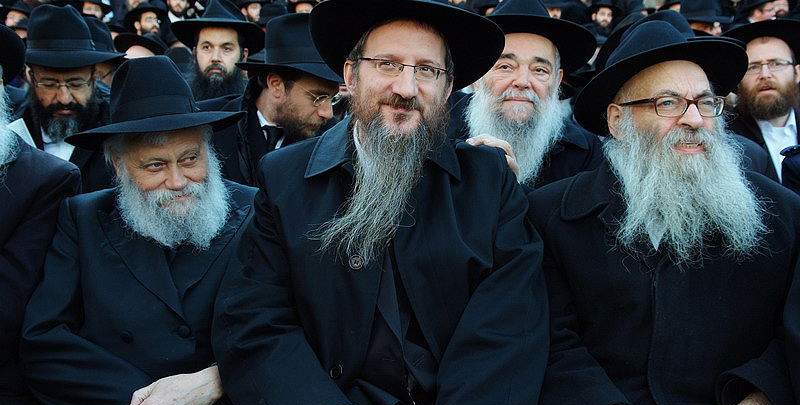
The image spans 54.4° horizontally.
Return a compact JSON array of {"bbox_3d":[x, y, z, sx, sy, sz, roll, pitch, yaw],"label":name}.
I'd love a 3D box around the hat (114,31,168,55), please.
[{"bbox_3d":[-1.480,-0.930,4.500,0.320,0.140,0.350,14,0,9],"label":"hat"}]

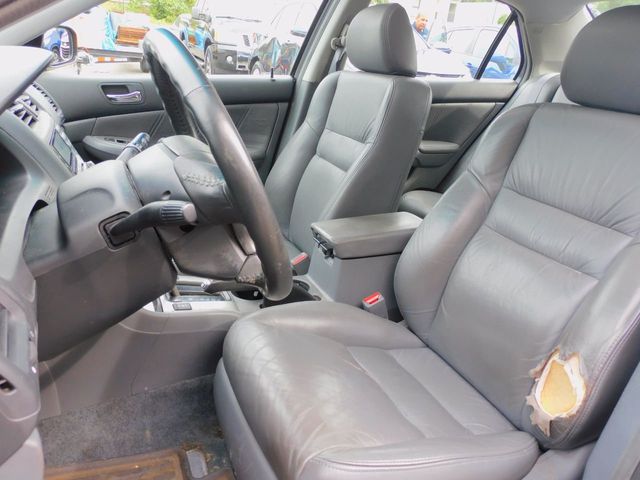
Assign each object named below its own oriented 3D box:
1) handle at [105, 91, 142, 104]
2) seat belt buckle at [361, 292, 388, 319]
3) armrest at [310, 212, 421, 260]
[{"bbox_3d":[-0.598,-0.435,1.579,0.107,0.036,0.028,-8,25,-25],"label":"handle"},{"bbox_3d":[0.130,0.168,1.224,0.055,0.070,0.030,-20,29,-19],"label":"seat belt buckle"},{"bbox_3d":[0.122,-0.008,1.294,0.265,0.056,0.147,-8,25,-25],"label":"armrest"}]

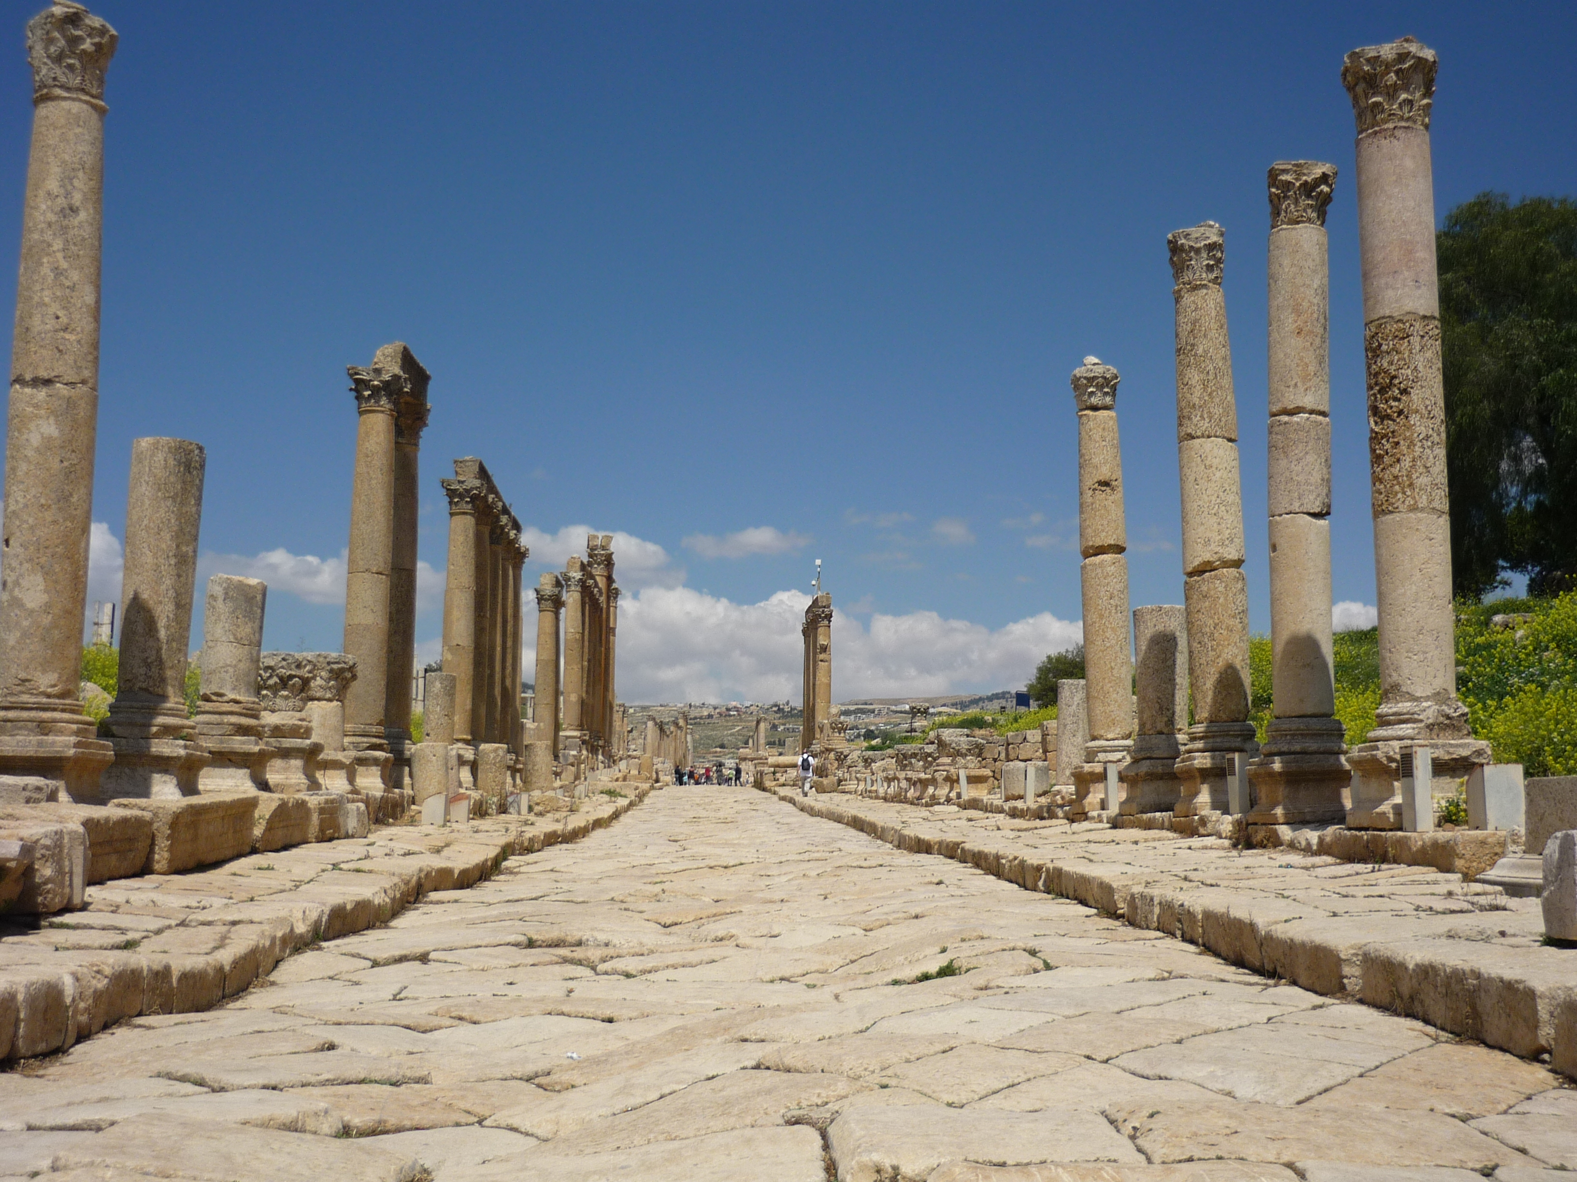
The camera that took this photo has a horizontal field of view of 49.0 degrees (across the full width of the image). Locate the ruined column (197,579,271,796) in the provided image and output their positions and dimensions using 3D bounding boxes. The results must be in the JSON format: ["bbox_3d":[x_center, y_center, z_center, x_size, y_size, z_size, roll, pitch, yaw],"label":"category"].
[{"bbox_3d":[-7.459,1.236,23.090,1.000,2.872,1.000,1,-7,-3],"label":"ruined column"}]

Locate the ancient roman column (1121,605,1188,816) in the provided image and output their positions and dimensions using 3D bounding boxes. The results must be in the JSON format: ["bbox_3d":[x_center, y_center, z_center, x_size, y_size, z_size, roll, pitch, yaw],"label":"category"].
[{"bbox_3d":[6.758,2.189,31.809,1.040,3.831,1.040,0,-6,-3],"label":"ancient roman column"}]

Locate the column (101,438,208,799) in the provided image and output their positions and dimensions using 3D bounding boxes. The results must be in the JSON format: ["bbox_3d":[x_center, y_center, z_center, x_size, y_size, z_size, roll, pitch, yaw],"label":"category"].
[{"bbox_3d":[-7.276,0.327,19.899,1.000,4.076,1.000,1,-7,-3],"label":"column"}]

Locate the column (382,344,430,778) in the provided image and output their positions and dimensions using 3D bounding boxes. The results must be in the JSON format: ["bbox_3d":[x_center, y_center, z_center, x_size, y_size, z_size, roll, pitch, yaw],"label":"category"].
[{"bbox_3d":[-8.025,-0.273,35.679,1.100,8.337,1.100,1,-7,-3],"label":"column"}]

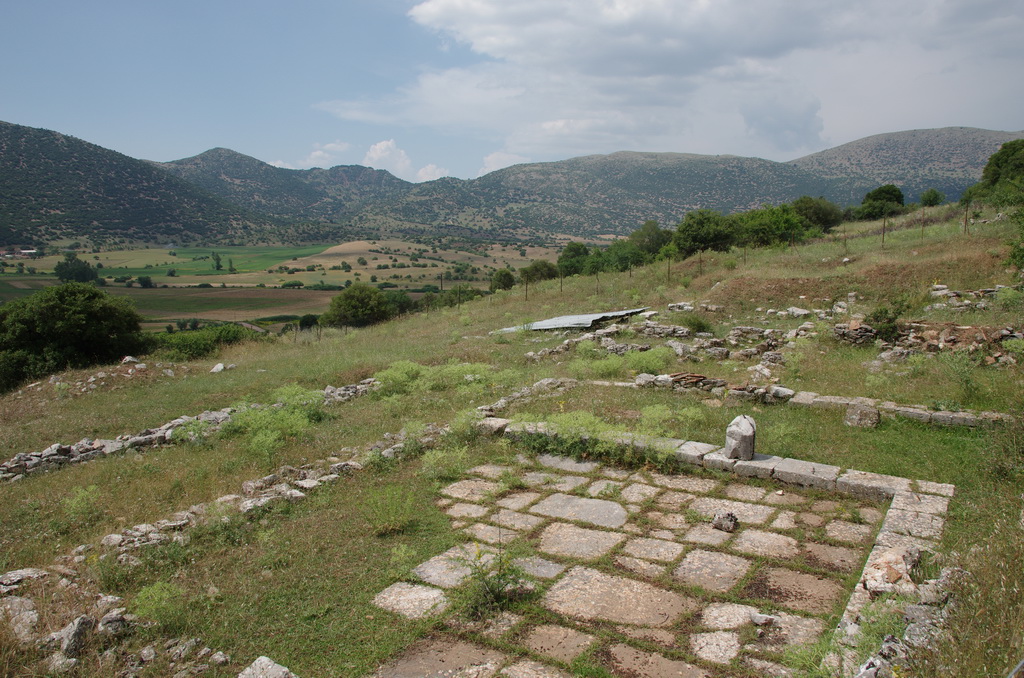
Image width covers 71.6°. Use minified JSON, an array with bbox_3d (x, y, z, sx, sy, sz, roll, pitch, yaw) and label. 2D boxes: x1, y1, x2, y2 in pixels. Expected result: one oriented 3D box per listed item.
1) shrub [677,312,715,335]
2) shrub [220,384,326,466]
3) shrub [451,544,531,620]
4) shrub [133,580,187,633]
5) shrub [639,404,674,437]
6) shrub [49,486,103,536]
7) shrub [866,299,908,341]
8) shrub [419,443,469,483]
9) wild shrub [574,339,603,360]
[{"bbox_3d":[4.913,-0.415,19.000,0.987,0.533,0.888,2,9,14],"label":"shrub"},{"bbox_3d":[-3.746,1.353,11.100,1.592,0.950,1.500,-3,9,-19],"label":"shrub"},{"bbox_3d":[-0.159,1.887,5.500,0.586,0.497,0.528,0,9,-2],"label":"shrub"},{"bbox_3d":[-2.643,2.017,5.350,0.395,0.331,0.355,-5,10,-28],"label":"shrub"},{"bbox_3d":[1.975,1.114,9.700,0.477,0.388,0.430,2,9,12],"label":"shrub"},{"bbox_3d":[-4.726,1.850,7.700,0.547,0.477,0.493,-6,10,-32],"label":"shrub"},{"bbox_3d":[7.494,-0.370,14.200,0.854,0.841,0.769,5,10,28],"label":"shrub"},{"bbox_3d":[-0.840,1.514,8.700,0.595,0.412,0.535,-1,9,-6],"label":"shrub"},{"bbox_3d":[1.790,0.246,16.600,0.635,0.470,0.572,1,9,6],"label":"wild shrub"}]

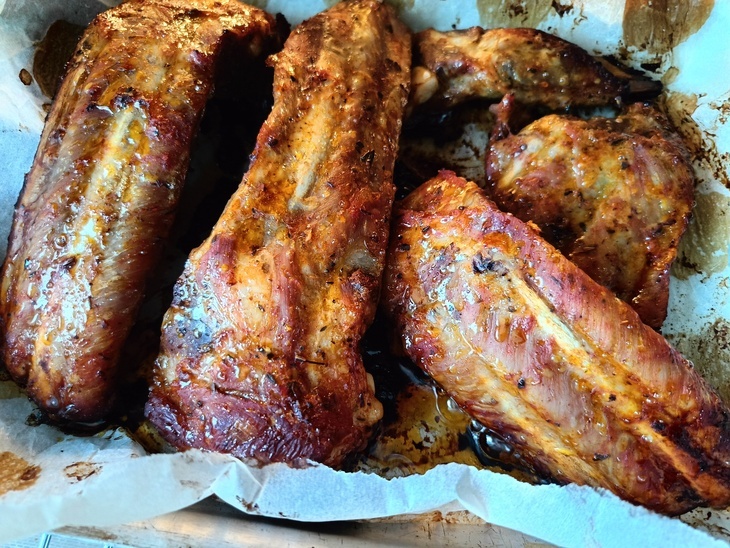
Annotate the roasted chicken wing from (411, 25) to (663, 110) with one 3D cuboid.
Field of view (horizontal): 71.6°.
[{"bbox_3d":[0.105,-0.126,0.315,0.147,0.037,0.043,6,69,2],"label":"roasted chicken wing"}]

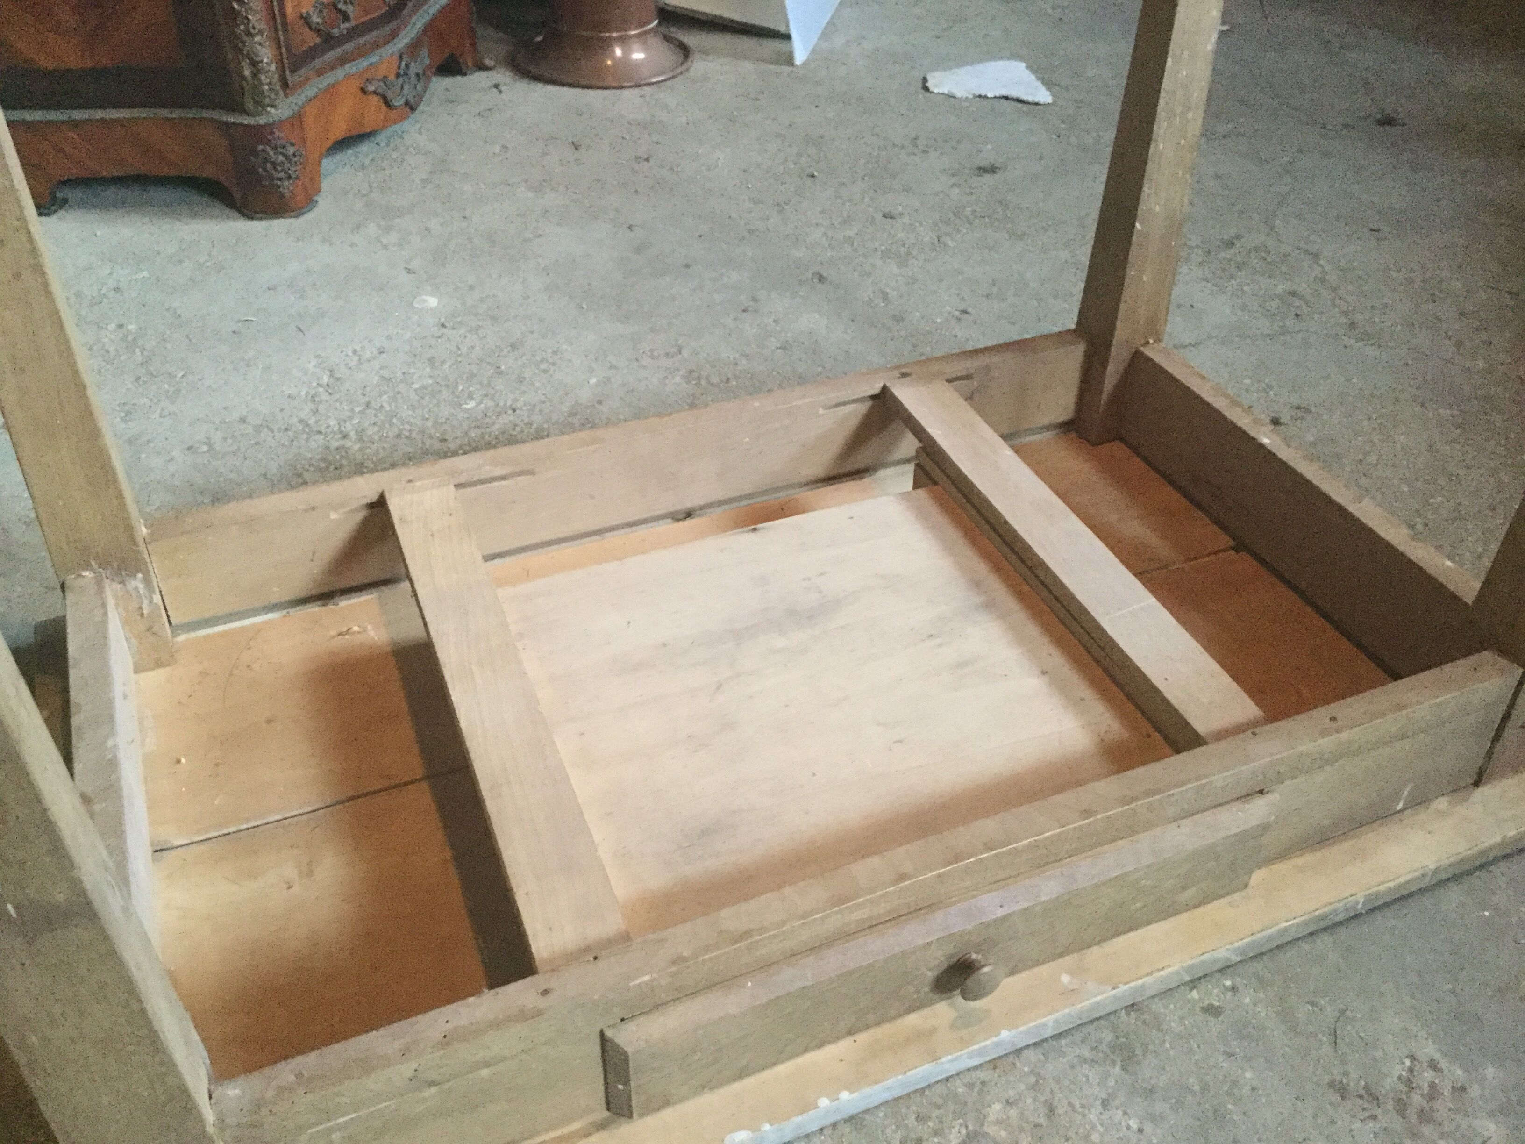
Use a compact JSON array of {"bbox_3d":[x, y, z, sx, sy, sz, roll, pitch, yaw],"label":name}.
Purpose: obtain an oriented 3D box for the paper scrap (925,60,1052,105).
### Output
[{"bbox_3d":[0.462,-1.016,2.824,0.249,0.020,0.237,1,40,1],"label":"paper scrap"}]

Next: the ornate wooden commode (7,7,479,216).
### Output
[{"bbox_3d":[-0.934,-1.198,2.355,0.550,0.870,0.890,8,40,9],"label":"ornate wooden commode"}]

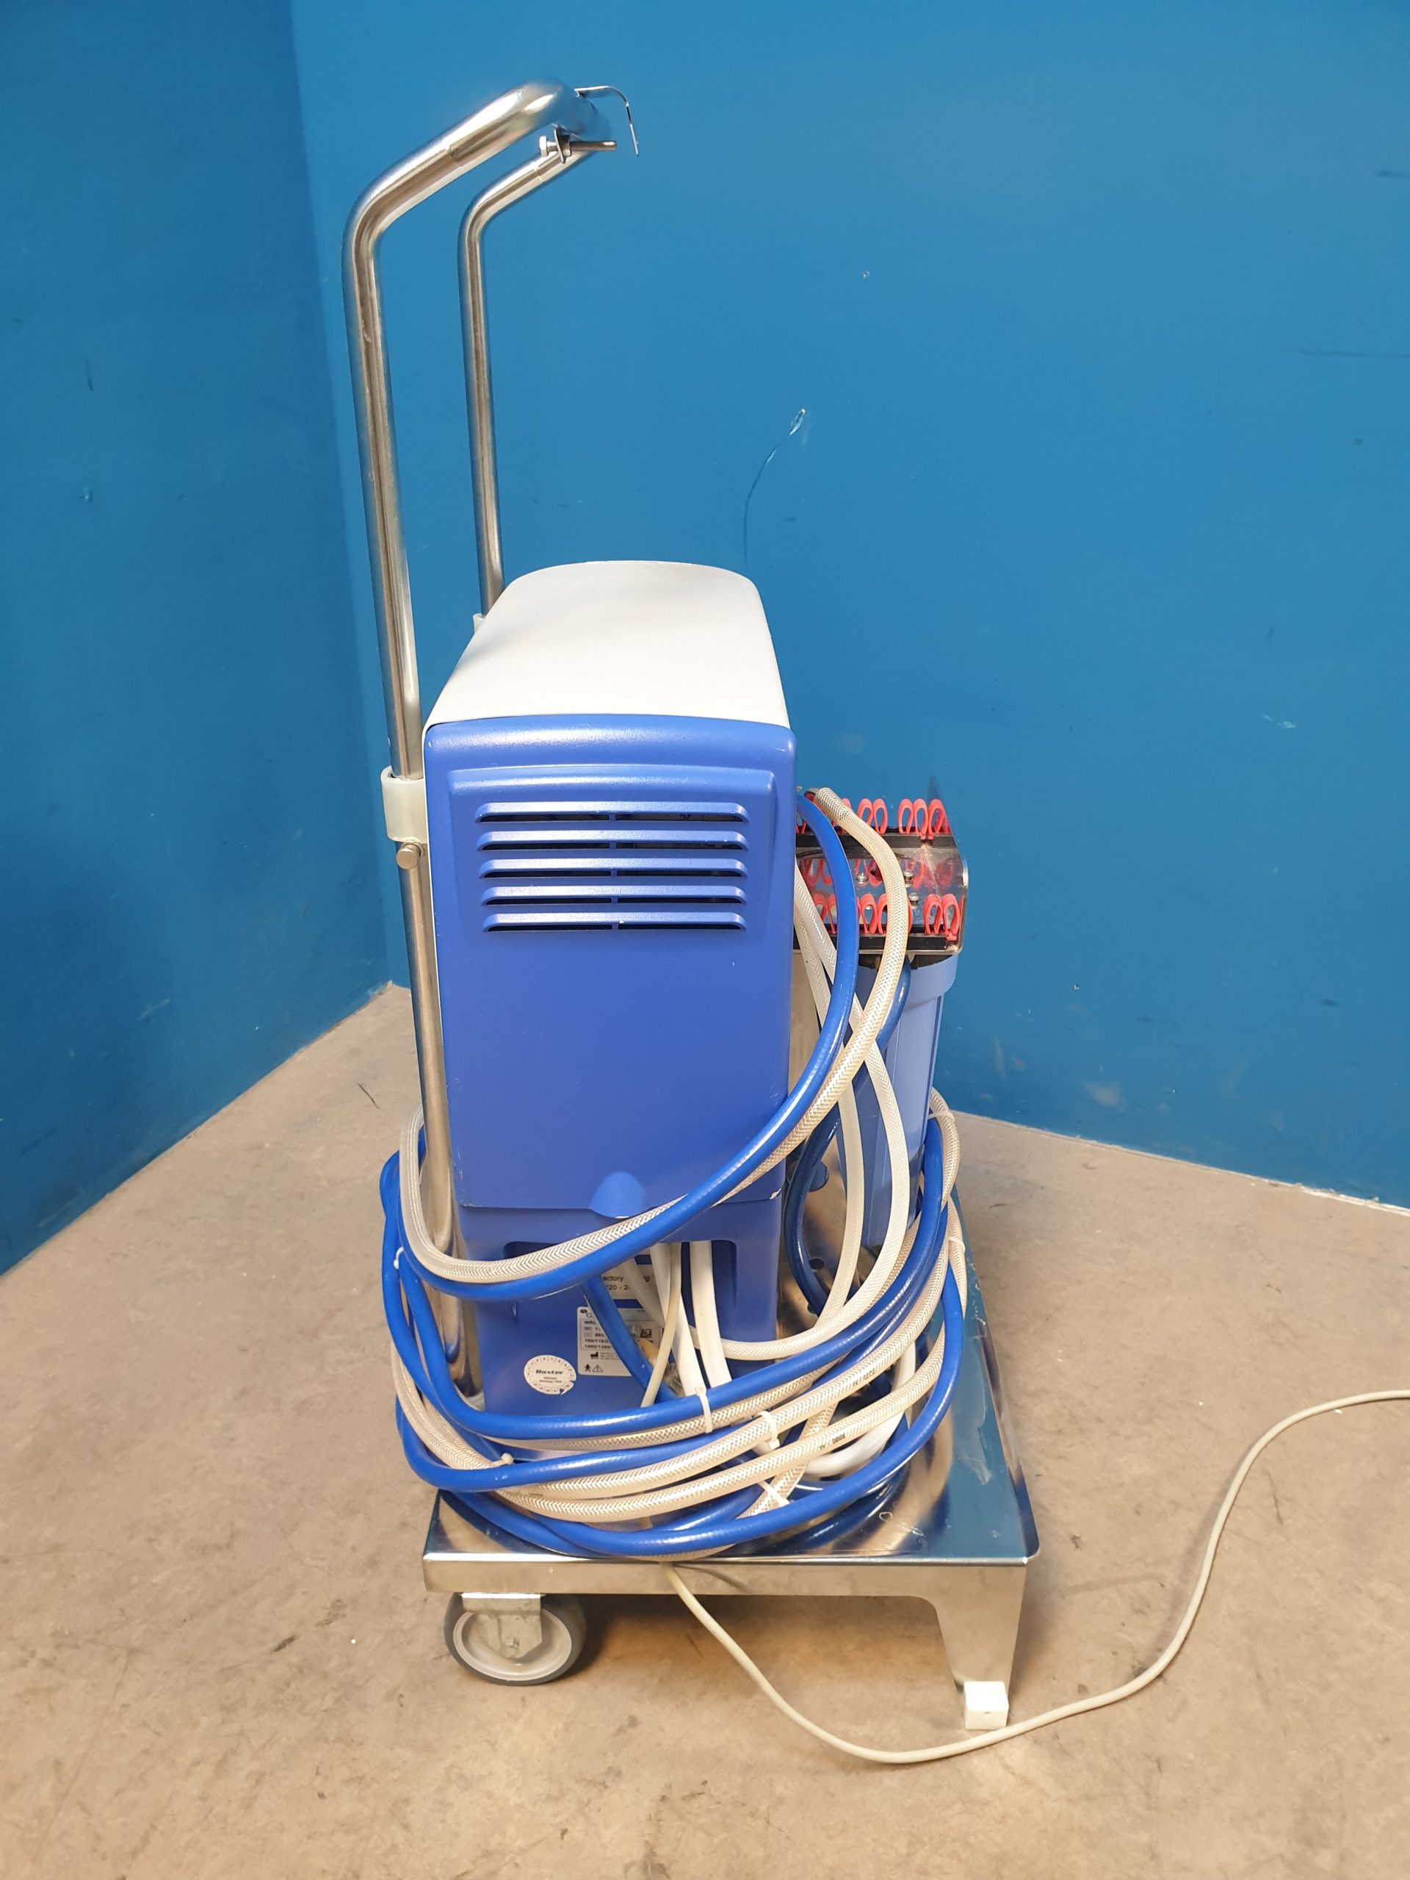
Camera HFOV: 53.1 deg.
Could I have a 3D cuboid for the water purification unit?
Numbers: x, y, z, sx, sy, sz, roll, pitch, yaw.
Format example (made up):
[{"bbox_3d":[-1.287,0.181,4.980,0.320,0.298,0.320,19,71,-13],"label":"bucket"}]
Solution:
[{"bbox_3d":[0.016,-0.029,1.286,0.526,1.269,0.702,1,26,0],"label":"water purification unit"}]

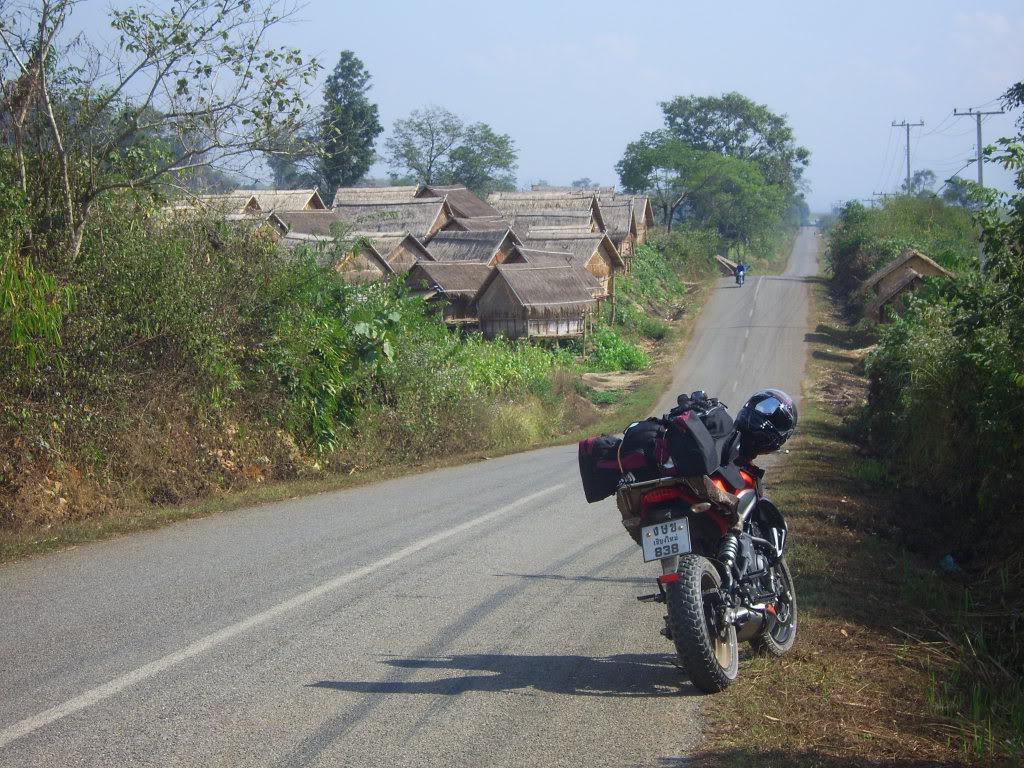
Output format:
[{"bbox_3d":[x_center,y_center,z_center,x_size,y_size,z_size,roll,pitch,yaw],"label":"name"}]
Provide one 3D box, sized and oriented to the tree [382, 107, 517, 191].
[{"bbox_3d":[-5.760,-19.505,290.406,12.050,14.360,11.450,-1,3,0],"label":"tree"}]

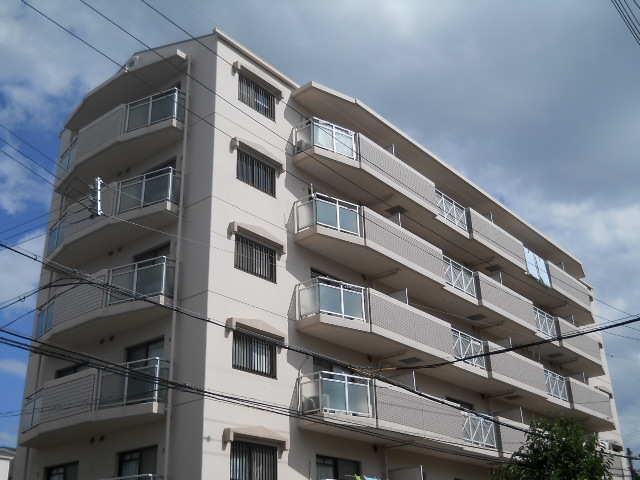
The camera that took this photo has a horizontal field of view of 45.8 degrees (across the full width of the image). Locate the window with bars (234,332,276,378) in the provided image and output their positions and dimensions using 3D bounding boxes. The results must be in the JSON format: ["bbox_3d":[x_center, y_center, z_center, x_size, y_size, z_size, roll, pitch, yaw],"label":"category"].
[{"bbox_3d":[-1.721,3.089,20.172,0.150,0.993,1.632,-22,-32,35],"label":"window with bars"}]

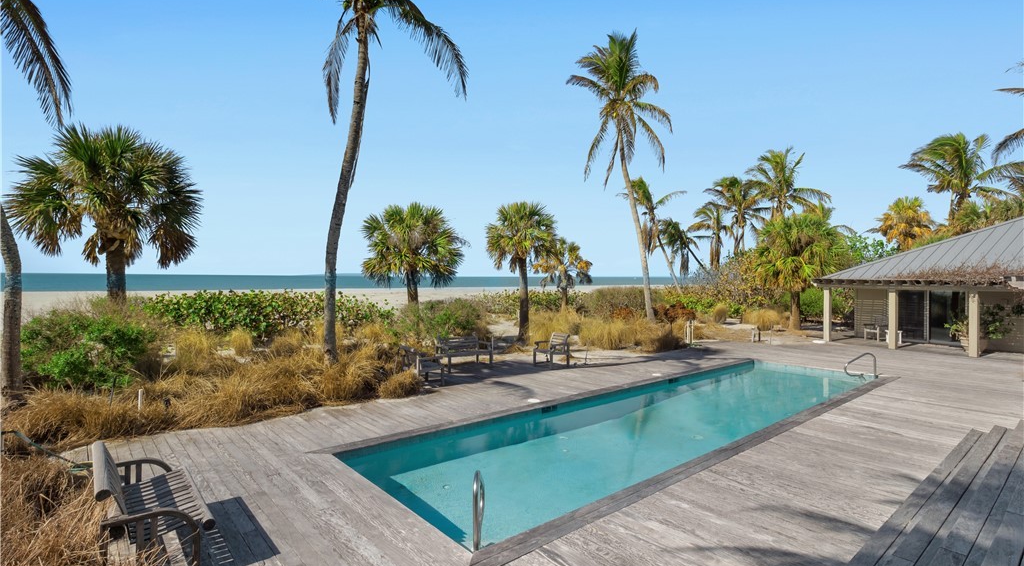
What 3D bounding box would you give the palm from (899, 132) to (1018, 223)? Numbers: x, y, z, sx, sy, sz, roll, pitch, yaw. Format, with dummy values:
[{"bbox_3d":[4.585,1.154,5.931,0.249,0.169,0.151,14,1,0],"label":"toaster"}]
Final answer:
[{"bbox_3d":[26.946,-3.389,28.500,5.200,11.200,5.200,1,1,43],"label":"palm"}]

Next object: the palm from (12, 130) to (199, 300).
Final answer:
[{"bbox_3d":[-9.570,-0.766,11.391,3.700,6.054,3.700,0,1,-40],"label":"palm"}]

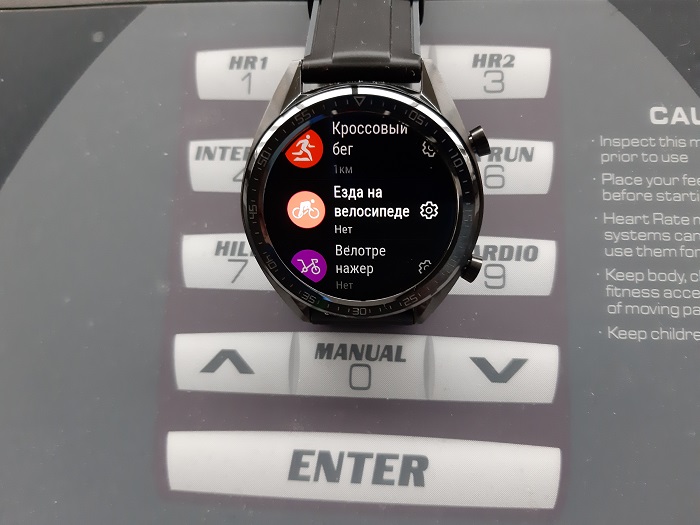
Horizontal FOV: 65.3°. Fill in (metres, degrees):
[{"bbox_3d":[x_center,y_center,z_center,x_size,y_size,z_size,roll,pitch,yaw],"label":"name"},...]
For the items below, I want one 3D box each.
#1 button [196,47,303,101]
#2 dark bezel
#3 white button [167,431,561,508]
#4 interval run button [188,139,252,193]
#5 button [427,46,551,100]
[{"bbox_3d":[-0.025,-0.047,0.137,0.029,0.003,0.013,1,81,4],"label":"button"},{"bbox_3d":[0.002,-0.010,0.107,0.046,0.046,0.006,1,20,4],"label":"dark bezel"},{"bbox_3d":[0.002,0.046,0.121,0.087,0.003,0.013,1,81,4],"label":"white button"},{"bbox_3d":[-0.025,-0.023,0.134,0.029,0.003,0.013,1,81,4],"label":"interval run button"},{"bbox_3d":[0.034,-0.045,0.133,0.029,0.003,0.013,1,81,4],"label":"button"}]

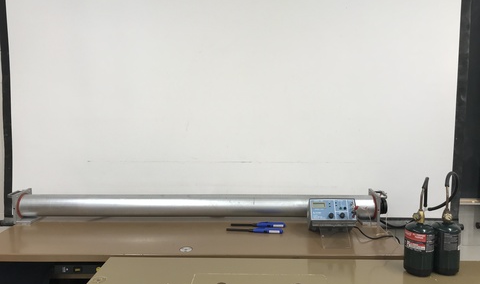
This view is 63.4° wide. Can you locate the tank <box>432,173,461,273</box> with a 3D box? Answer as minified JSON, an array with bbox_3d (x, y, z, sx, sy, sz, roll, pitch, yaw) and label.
[{"bbox_3d":[0.754,0.292,1.423,0.105,0.375,0.105,2,8,20],"label":"tank"}]

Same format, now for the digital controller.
[{"bbox_3d":[0.443,0.345,1.860,0.218,0.135,0.115,0,8,3],"label":"digital controller"}]

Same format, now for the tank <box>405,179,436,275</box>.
[{"bbox_3d":[0.656,0.303,1.415,0.105,0.358,0.105,-7,10,-37],"label":"tank"}]

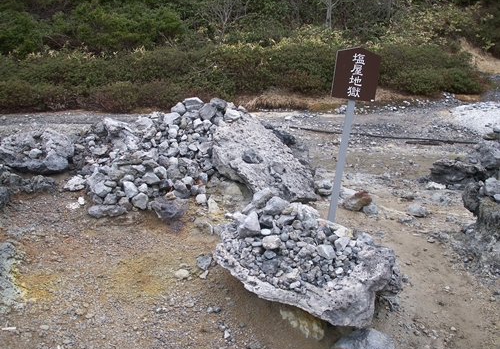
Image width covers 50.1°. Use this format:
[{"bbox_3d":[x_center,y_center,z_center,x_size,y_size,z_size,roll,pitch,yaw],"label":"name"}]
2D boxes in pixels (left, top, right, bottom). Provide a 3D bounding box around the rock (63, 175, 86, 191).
[{"bbox_3d":[-2.014,0.104,6.150,0.245,0.150,0.200,0,12,0],"label":"rock"}]

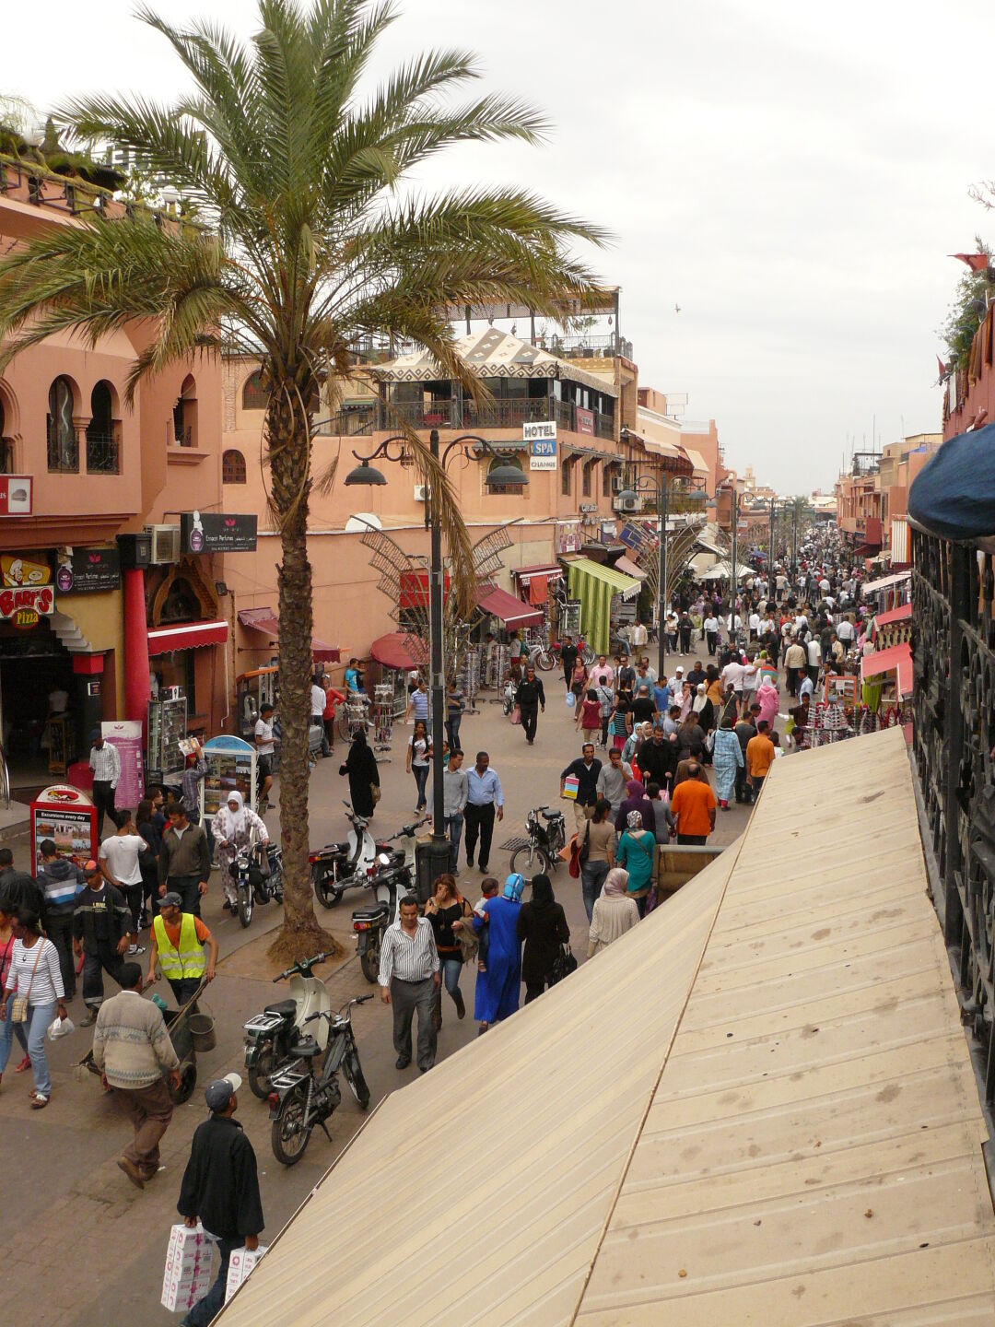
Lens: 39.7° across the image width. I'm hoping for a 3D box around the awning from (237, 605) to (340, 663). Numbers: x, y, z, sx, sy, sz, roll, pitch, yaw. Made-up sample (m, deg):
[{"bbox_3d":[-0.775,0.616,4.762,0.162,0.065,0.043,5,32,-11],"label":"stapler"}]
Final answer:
[{"bbox_3d":[-4.240,-0.532,28.206,1.550,1.150,1.600,2,6,15],"label":"awning"}]

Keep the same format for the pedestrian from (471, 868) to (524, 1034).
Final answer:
[{"bbox_3d":[0.005,2.999,14.521,0.540,1.640,0.430,1,6,8],"label":"pedestrian"}]

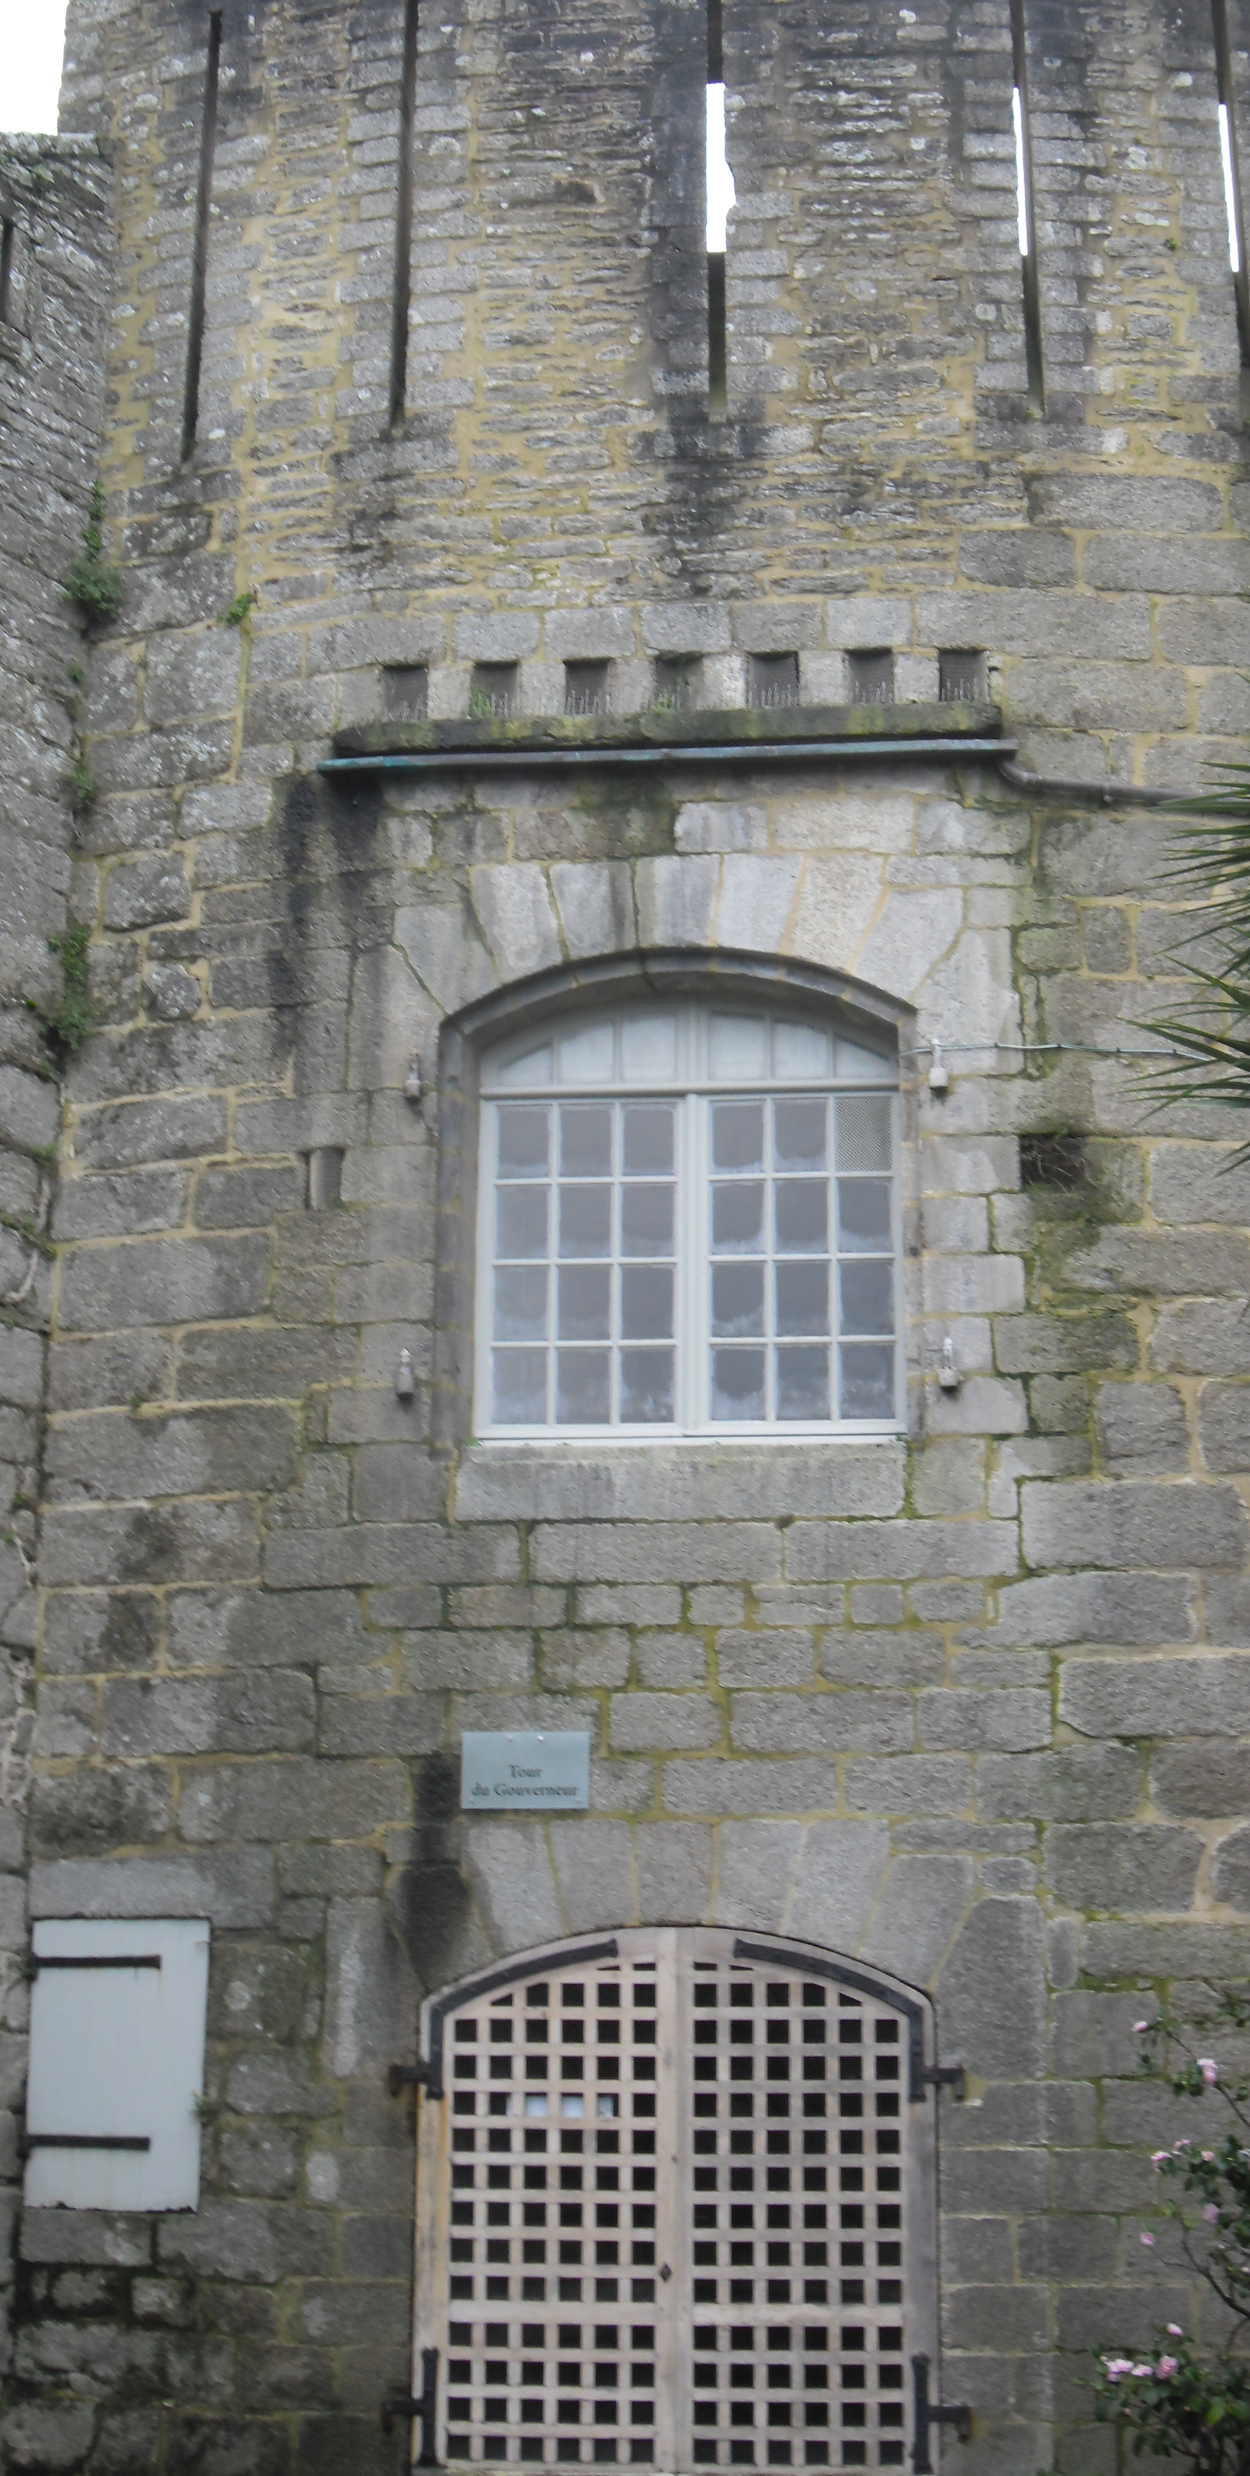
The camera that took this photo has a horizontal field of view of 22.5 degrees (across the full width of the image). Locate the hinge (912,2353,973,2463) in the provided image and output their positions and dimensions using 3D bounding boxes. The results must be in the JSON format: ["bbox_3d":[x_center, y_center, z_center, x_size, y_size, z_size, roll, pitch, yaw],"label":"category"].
[{"bbox_3d":[1.200,4.422,11.846,0.237,0.429,0.060,-1,-15,5],"label":"hinge"}]

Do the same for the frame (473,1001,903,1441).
[{"bbox_3d":[0.277,-0.092,13.501,1.830,1.930,0.100,-1,-15,5],"label":"frame"}]

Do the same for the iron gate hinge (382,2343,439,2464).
[{"bbox_3d":[-0.820,4.471,12.032,0.230,0.439,0.060,-1,-15,5],"label":"iron gate hinge"}]

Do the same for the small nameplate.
[{"bbox_3d":[-0.395,2.135,12.621,0.518,0.309,0.015,-2,-15,7],"label":"small nameplate"}]

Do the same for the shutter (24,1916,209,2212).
[{"bbox_3d":[-2.073,3.357,12.816,0.770,1.142,0.050,-5,-15,18],"label":"shutter"}]

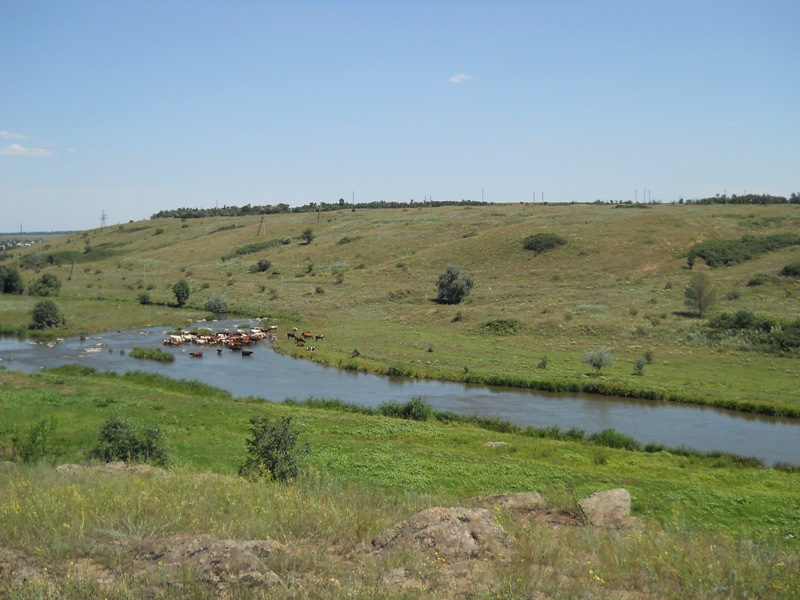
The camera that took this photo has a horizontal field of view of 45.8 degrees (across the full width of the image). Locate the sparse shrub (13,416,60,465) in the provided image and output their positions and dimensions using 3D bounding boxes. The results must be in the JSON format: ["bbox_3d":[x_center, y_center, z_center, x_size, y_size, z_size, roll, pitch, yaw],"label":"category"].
[{"bbox_3d":[-11.509,4.480,30.000,1.500,1.600,1.300,-2,4,-21],"label":"sparse shrub"}]

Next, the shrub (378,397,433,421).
[{"bbox_3d":[0.604,11.909,104.000,5.700,2.400,3.800,0,4,0],"label":"shrub"}]

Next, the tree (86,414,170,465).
[{"bbox_3d":[-8.310,4.331,29.000,2.500,1.700,2.000,-1,4,-16],"label":"tree"}]

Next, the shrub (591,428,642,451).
[{"bbox_3d":[20.565,13.251,90.000,4.700,1.950,3.200,1,4,13],"label":"shrub"}]

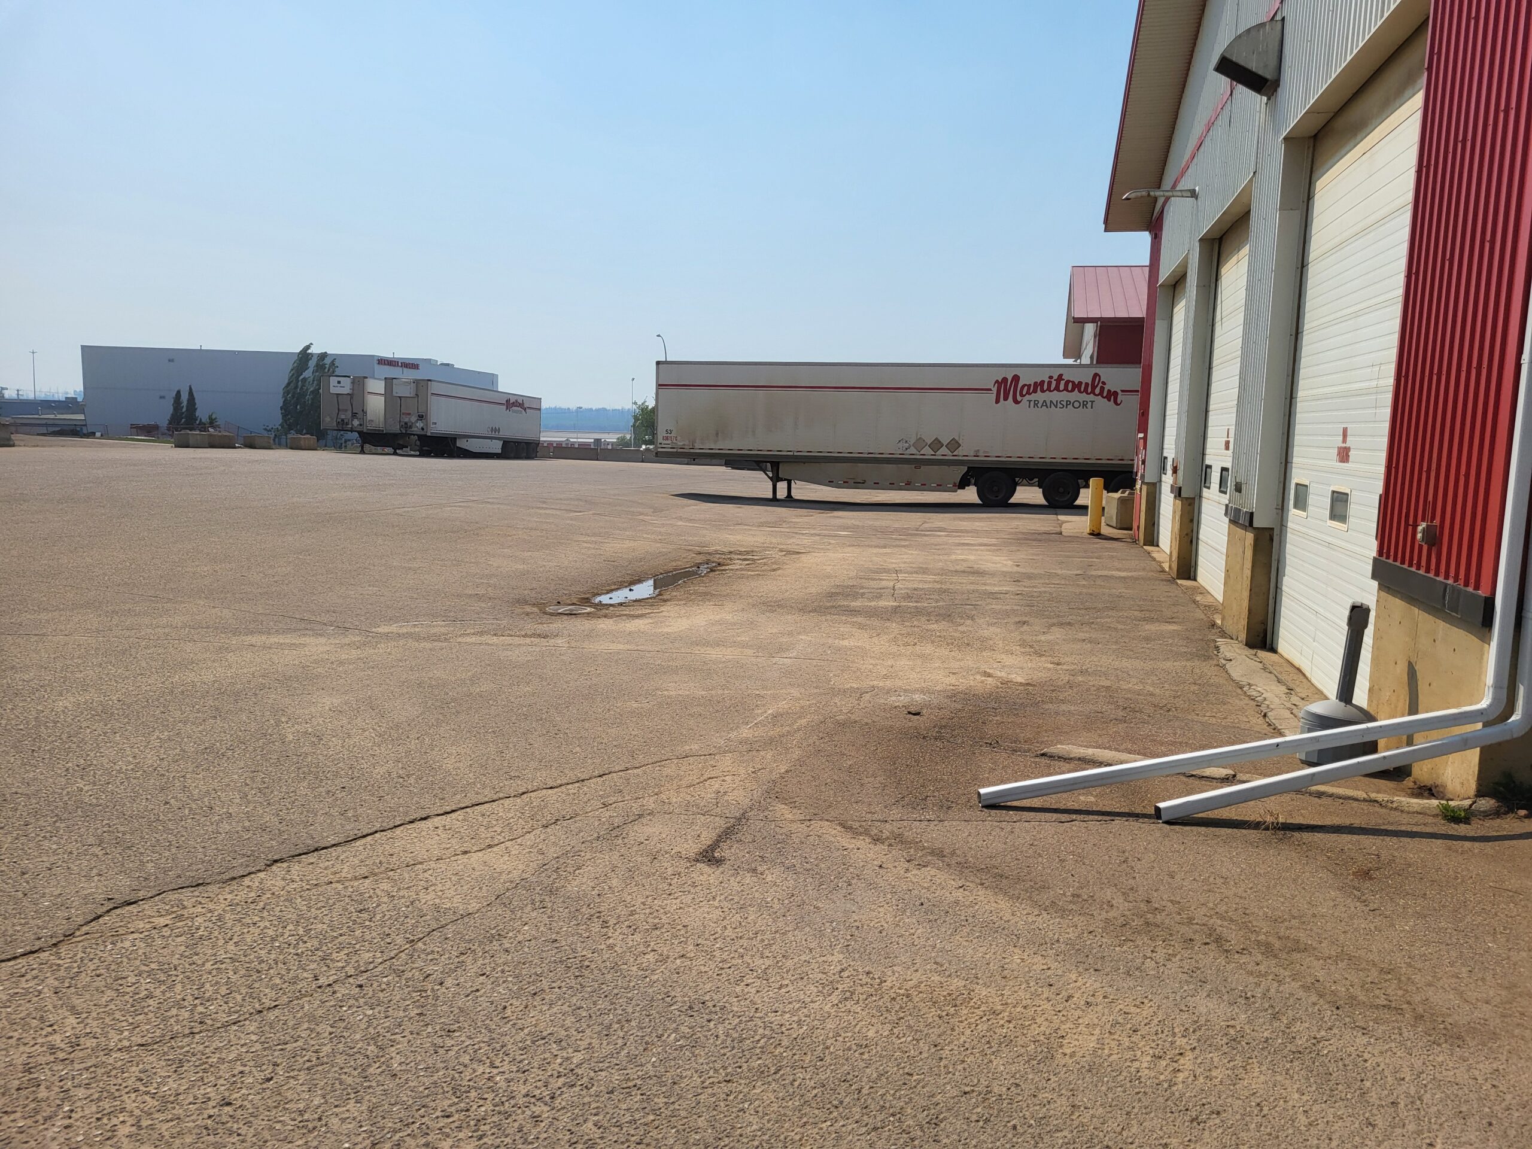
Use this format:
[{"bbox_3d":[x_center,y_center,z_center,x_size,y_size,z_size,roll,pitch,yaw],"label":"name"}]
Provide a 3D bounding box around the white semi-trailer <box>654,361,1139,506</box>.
[{"bbox_3d":[4.720,-4.310,35.300,16.100,4.110,2.600,3,7,12],"label":"white semi-trailer"}]

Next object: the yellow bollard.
[{"bbox_3d":[6.950,-1.425,24.180,0.250,1.180,0.250,3,7,12],"label":"yellow bollard"}]

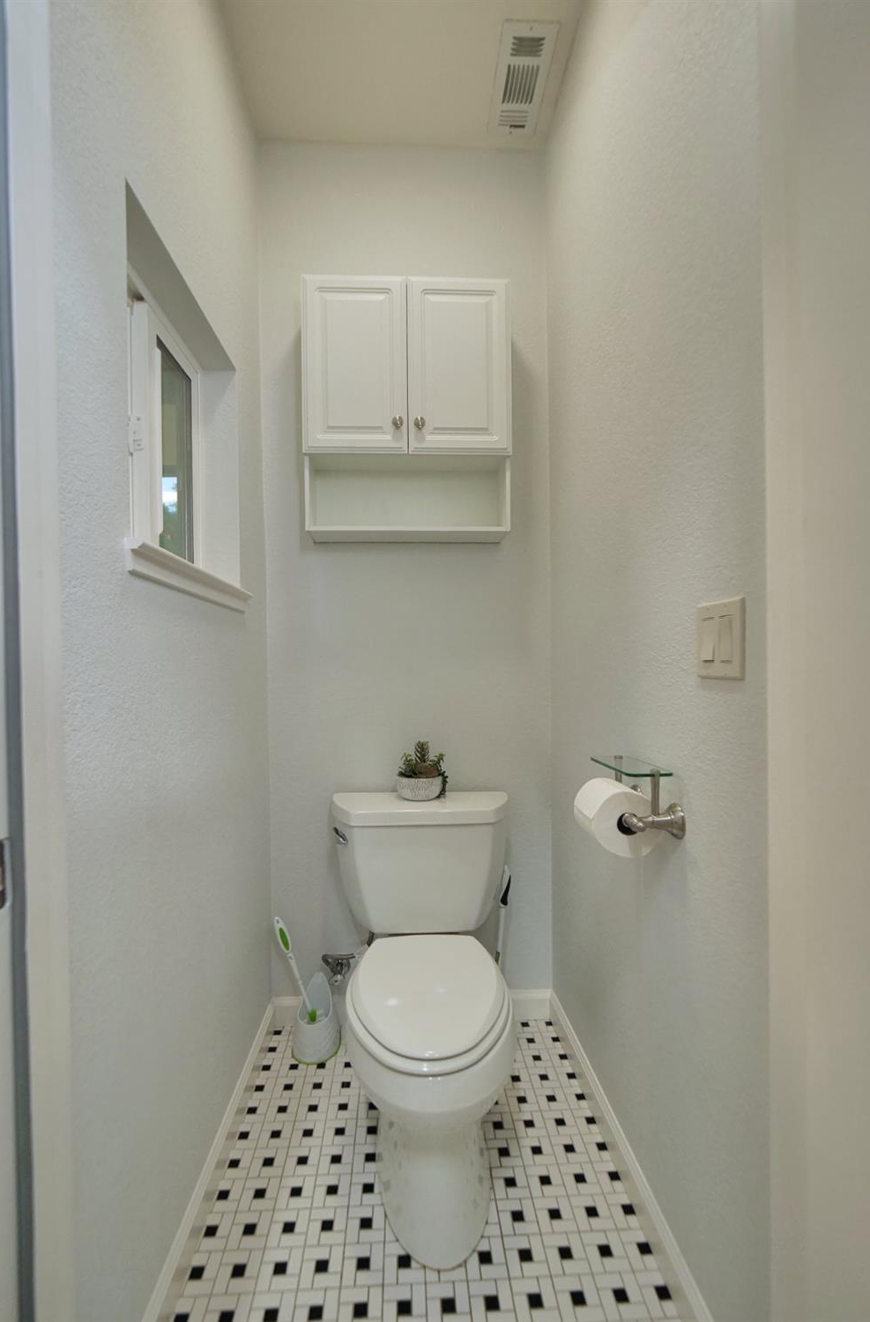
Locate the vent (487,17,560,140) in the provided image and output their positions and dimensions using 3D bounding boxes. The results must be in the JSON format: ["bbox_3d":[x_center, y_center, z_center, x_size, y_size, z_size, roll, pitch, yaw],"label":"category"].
[{"bbox_3d":[0.247,-1.659,1.544,0.146,0.015,0.305,0,-1,-3],"label":"vent"}]

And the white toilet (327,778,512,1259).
[{"bbox_3d":[-0.025,0.768,1.294,0.520,0.725,0.740,0,-1,-3],"label":"white toilet"}]

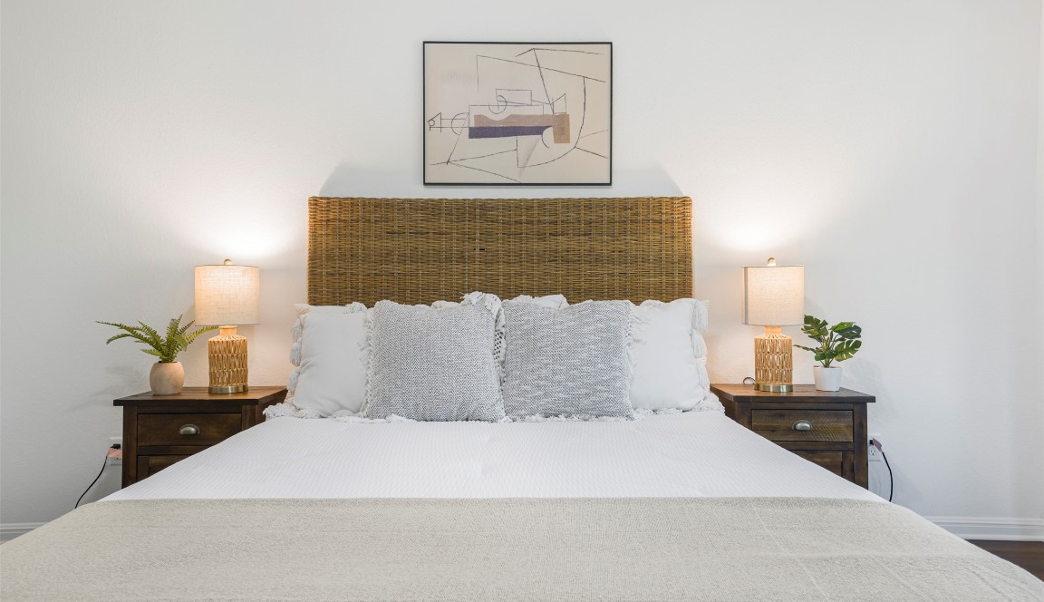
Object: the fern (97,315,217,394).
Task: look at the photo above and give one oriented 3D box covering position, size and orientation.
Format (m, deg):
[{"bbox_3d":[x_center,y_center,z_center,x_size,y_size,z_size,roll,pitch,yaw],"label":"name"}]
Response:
[{"bbox_3d":[-1.405,0.206,2.677,0.460,0.308,0.340,0,-1,-1],"label":"fern"}]

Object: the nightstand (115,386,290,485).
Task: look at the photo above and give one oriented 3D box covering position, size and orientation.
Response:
[{"bbox_3d":[-1.226,0.700,2.746,0.520,0.678,0.430,0,-1,-1],"label":"nightstand"}]

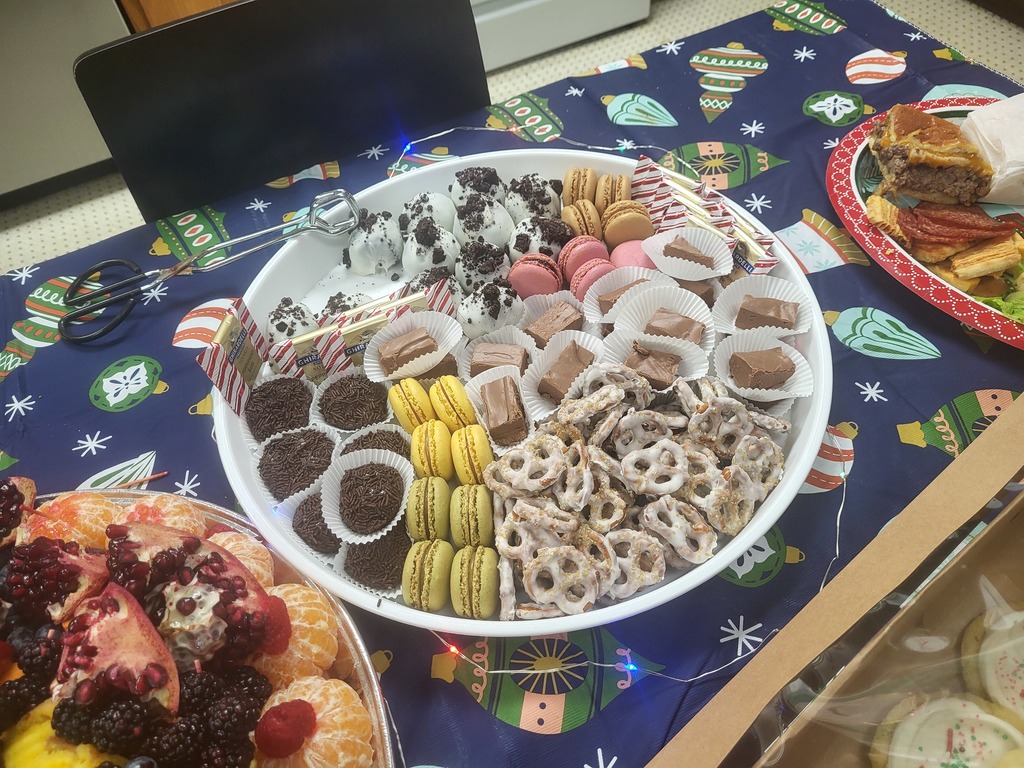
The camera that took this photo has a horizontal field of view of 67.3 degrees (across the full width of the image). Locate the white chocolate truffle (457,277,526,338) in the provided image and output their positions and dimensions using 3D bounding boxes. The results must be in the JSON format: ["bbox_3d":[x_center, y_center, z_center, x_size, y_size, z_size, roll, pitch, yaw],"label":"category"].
[{"bbox_3d":[-0.014,-0.053,0.537,0.046,0.040,0.046,-8,52,-1],"label":"white chocolate truffle"}]

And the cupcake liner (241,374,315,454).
[{"bbox_3d":[-0.162,0.020,0.533,0.054,0.027,0.054,-8,52,0],"label":"cupcake liner"}]

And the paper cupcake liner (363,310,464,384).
[{"bbox_3d":[-0.066,-0.022,0.527,0.074,0.027,0.047,-33,61,-15],"label":"paper cupcake liner"}]

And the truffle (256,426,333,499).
[{"bbox_3d":[-0.139,0.052,0.497,0.046,0.037,0.044,-3,53,3],"label":"truffle"}]

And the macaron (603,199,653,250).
[{"bbox_3d":[0.091,-0.122,0.600,0.041,0.041,0.026,-18,45,-8],"label":"macaron"}]

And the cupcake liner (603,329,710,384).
[{"bbox_3d":[0.093,-0.011,0.507,0.072,0.025,0.052,3,58,6],"label":"cupcake liner"}]

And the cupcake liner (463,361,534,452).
[{"bbox_3d":[-0.008,0.018,0.515,0.048,0.028,0.059,-10,52,-1],"label":"cupcake liner"}]

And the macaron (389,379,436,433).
[{"bbox_3d":[-0.063,0.016,0.489,0.025,0.040,0.040,-23,54,-12],"label":"macaron"}]

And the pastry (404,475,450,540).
[{"bbox_3d":[-0.049,0.073,0.443,0.025,0.040,0.040,-5,52,2],"label":"pastry"}]

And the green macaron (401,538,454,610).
[{"bbox_3d":[-0.051,0.117,0.471,0.026,0.043,0.043,11,52,1],"label":"green macaron"}]

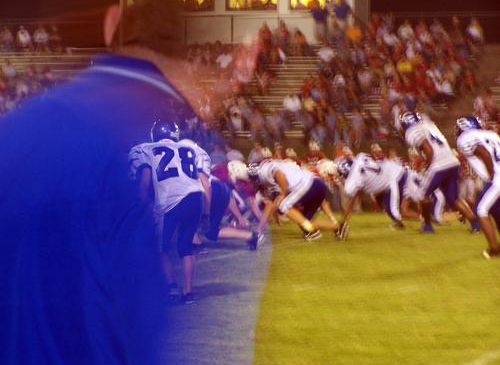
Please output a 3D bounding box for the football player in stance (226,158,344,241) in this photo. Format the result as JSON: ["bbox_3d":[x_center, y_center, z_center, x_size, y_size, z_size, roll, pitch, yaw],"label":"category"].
[{"bbox_3d":[0.623,0.238,26.600,1.300,1.100,0.800,1,2,24],"label":"football player in stance"}]

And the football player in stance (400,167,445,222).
[{"bbox_3d":[2.605,0.193,29.800,1.050,0.880,0.750,1,2,24],"label":"football player in stance"}]

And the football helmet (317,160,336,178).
[{"bbox_3d":[1.094,-0.200,28.700,0.300,0.250,0.240,20,8,20],"label":"football helmet"}]

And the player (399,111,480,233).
[{"bbox_3d":[2.666,-0.133,28.100,1.020,1.700,0.750,1,2,24],"label":"player"}]

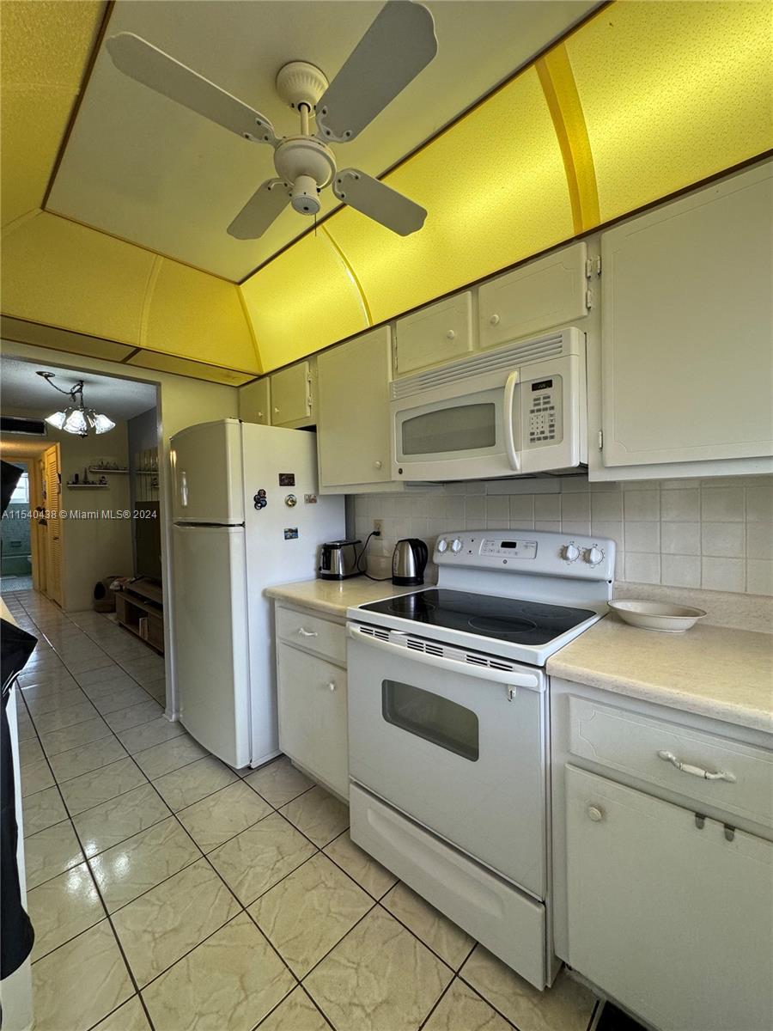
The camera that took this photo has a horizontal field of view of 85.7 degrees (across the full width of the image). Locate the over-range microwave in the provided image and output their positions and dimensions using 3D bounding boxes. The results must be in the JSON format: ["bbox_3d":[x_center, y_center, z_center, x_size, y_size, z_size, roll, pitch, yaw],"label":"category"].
[{"bbox_3d":[0.406,-0.354,1.603,0.756,0.410,0.385,0,2,44],"label":"over-range microwave"}]

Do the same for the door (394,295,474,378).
[{"bbox_3d":[0.187,-0.718,1.677,0.358,0.217,0.024,0,2,44],"label":"door"}]

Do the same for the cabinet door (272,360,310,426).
[{"bbox_3d":[-0.548,-0.682,2.379,0.350,0.295,0.024,0,2,44],"label":"cabinet door"}]

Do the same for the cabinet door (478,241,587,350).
[{"bbox_3d":[0.469,-0.701,1.366,0.366,0.212,0.028,0,2,44],"label":"cabinet door"}]

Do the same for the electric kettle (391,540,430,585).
[{"bbox_3d":[0.123,0.222,2.017,0.207,0.218,0.154,0,2,44],"label":"electric kettle"}]

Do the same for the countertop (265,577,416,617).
[{"bbox_3d":[-0.148,0.357,2.005,0.590,0.040,0.628,0,2,44],"label":"countertop"}]

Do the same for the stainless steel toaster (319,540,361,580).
[{"bbox_3d":[-0.243,0.247,2.326,0.155,0.182,0.235,0,2,32],"label":"stainless steel toaster"}]

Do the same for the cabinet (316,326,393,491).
[{"bbox_3d":[-0.044,-0.468,2.078,0.540,0.715,0.335,0,2,44],"label":"cabinet"}]

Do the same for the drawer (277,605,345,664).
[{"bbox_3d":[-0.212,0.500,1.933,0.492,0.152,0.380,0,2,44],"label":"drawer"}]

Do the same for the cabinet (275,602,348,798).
[{"bbox_3d":[-0.122,0.798,2.015,0.562,0.846,0.612,0,2,44],"label":"cabinet"}]

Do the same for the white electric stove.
[{"bbox_3d":[0.333,0.661,1.536,0.758,1.180,0.655,0,2,44],"label":"white electric stove"}]

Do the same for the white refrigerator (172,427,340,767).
[{"bbox_3d":[-0.755,0.397,2.431,0.745,1.710,0.740,0,2,44],"label":"white refrigerator"}]

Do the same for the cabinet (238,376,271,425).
[{"bbox_3d":[-0.704,-0.667,2.699,0.360,0.320,0.330,0,2,44],"label":"cabinet"}]

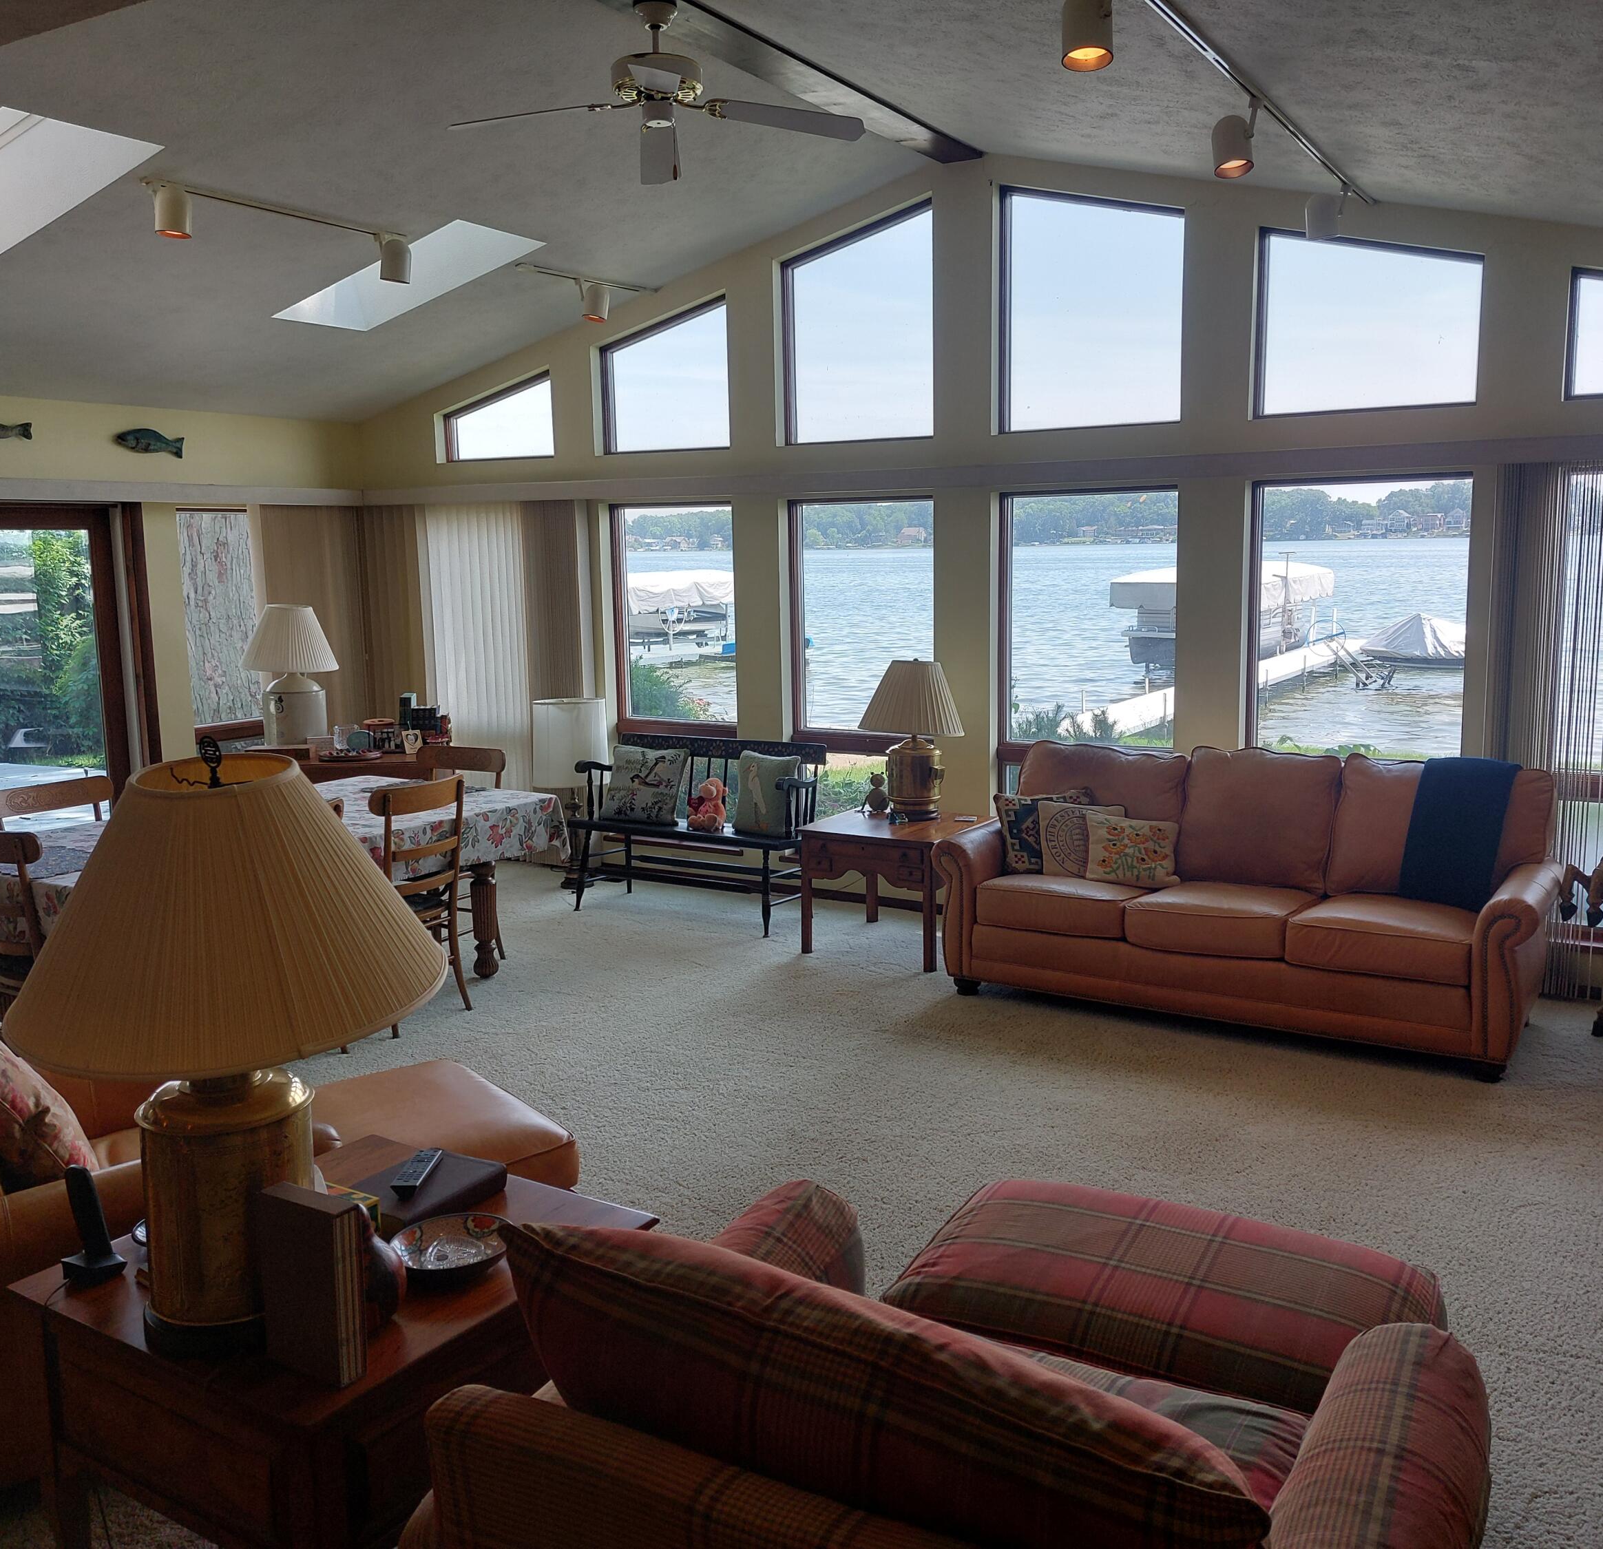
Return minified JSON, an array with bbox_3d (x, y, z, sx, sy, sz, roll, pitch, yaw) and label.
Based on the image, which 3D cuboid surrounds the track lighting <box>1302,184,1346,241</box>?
[{"bbox_3d":[1.867,-2.002,5.106,0.140,0.200,0.140,4,11,30],"label":"track lighting"}]

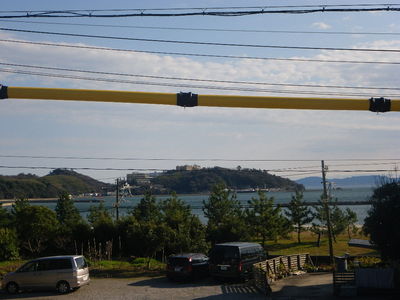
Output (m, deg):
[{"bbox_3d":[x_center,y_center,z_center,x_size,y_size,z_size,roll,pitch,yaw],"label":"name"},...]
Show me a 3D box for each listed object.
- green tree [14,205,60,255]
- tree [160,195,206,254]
[{"bbox_3d":[-12.743,6.302,56.134,3.597,4.059,3.597,-1,-3,0],"label":"green tree"},{"bbox_3d":[-1.377,5.650,54.754,3.354,4.795,3.354,-1,-3,0],"label":"tree"}]

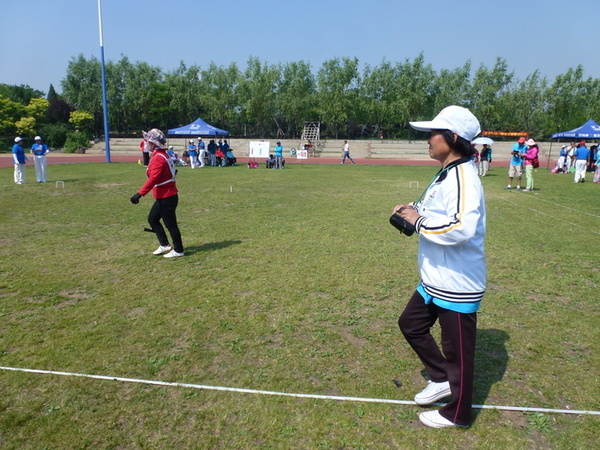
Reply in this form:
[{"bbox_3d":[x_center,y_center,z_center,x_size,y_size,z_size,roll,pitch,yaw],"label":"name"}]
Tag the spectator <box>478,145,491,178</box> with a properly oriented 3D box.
[{"bbox_3d":[9.194,-3.227,20.754,0.480,1.569,0.340,5,12,20],"label":"spectator"}]

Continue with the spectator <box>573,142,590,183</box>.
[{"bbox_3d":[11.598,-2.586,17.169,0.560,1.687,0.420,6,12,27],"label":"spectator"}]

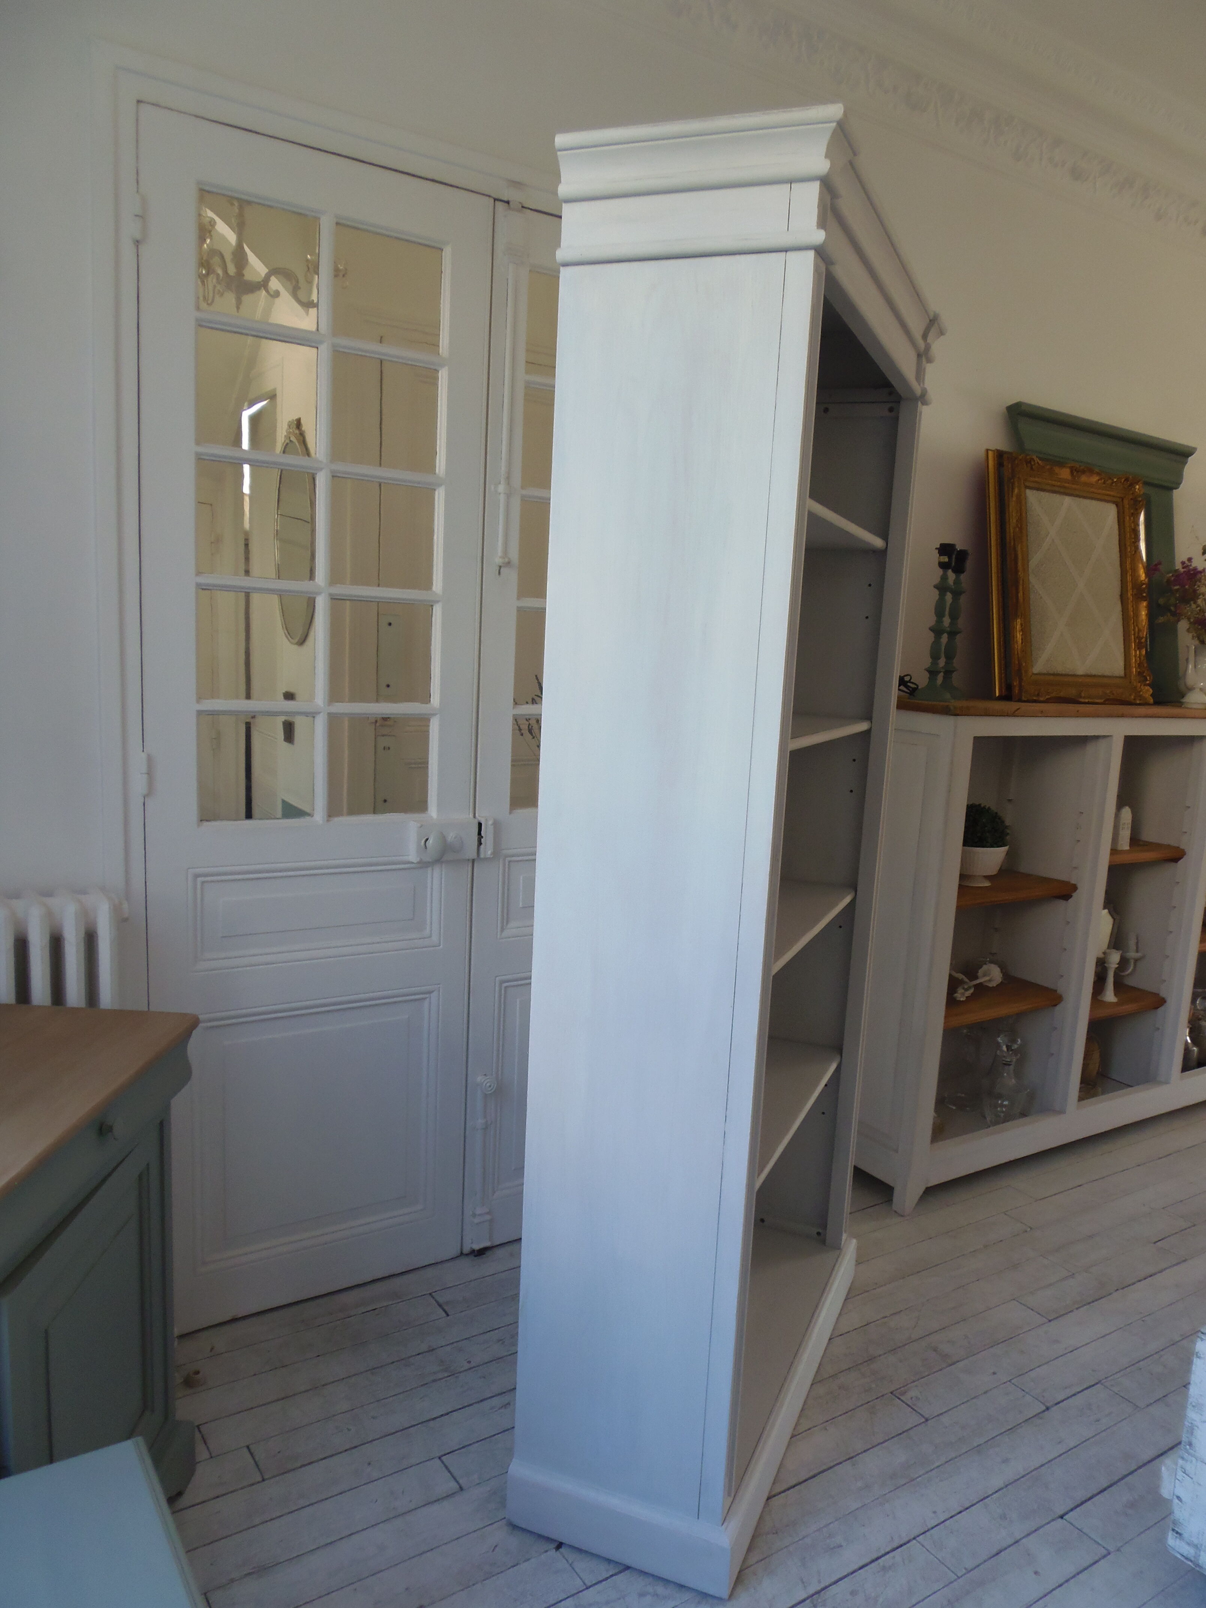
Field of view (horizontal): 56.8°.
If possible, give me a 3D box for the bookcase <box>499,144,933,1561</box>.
[{"bbox_3d":[0.271,0.104,2.093,0.402,2.154,1.031,6,9,23],"label":"bookcase"}]

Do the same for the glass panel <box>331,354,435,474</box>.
[{"bbox_3d":[-0.444,-0.787,2.265,0.224,0.211,0.015,-2,10,-31],"label":"glass panel"}]

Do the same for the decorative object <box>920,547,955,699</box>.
[{"bbox_3d":[0.858,-0.460,2.853,0.108,0.395,0.108,-2,10,-31],"label":"decorative object"}]

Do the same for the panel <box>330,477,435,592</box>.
[{"bbox_3d":[-0.456,-0.551,2.301,0.222,0.212,0.015,-2,10,-31],"label":"panel"}]

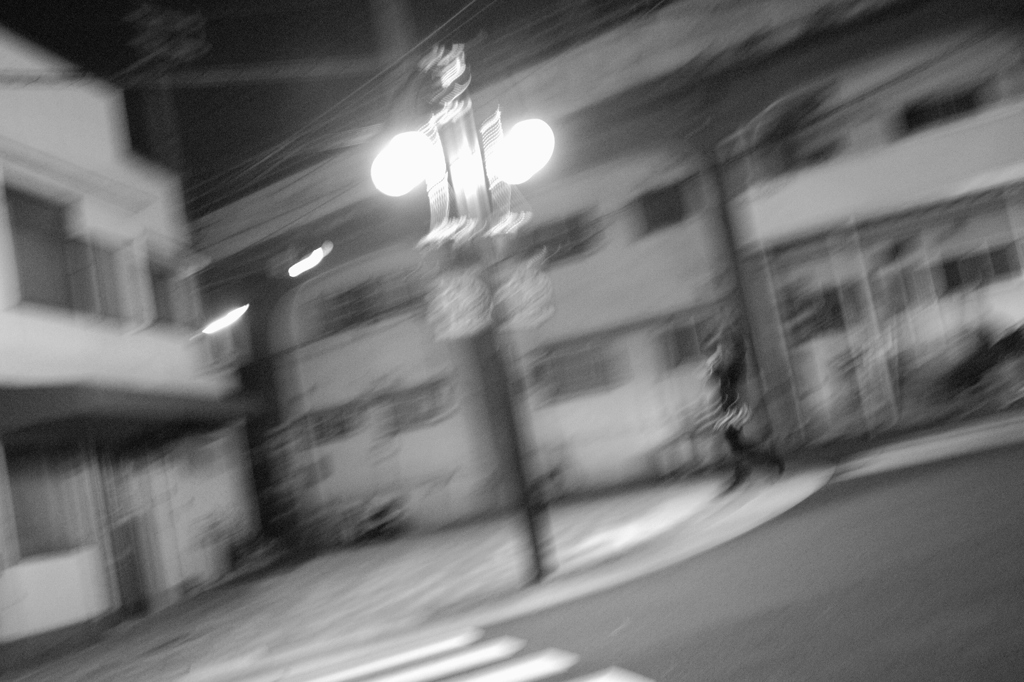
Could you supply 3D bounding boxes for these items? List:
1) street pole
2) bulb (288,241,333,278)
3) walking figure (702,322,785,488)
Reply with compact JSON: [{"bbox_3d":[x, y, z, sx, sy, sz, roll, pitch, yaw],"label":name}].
[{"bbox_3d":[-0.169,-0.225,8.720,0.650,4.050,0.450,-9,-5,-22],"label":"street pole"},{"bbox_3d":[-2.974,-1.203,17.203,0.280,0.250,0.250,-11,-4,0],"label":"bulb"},{"bbox_3d":[2.541,0.781,13.294,0.680,1.730,0.500,-9,-5,-18],"label":"walking figure"}]

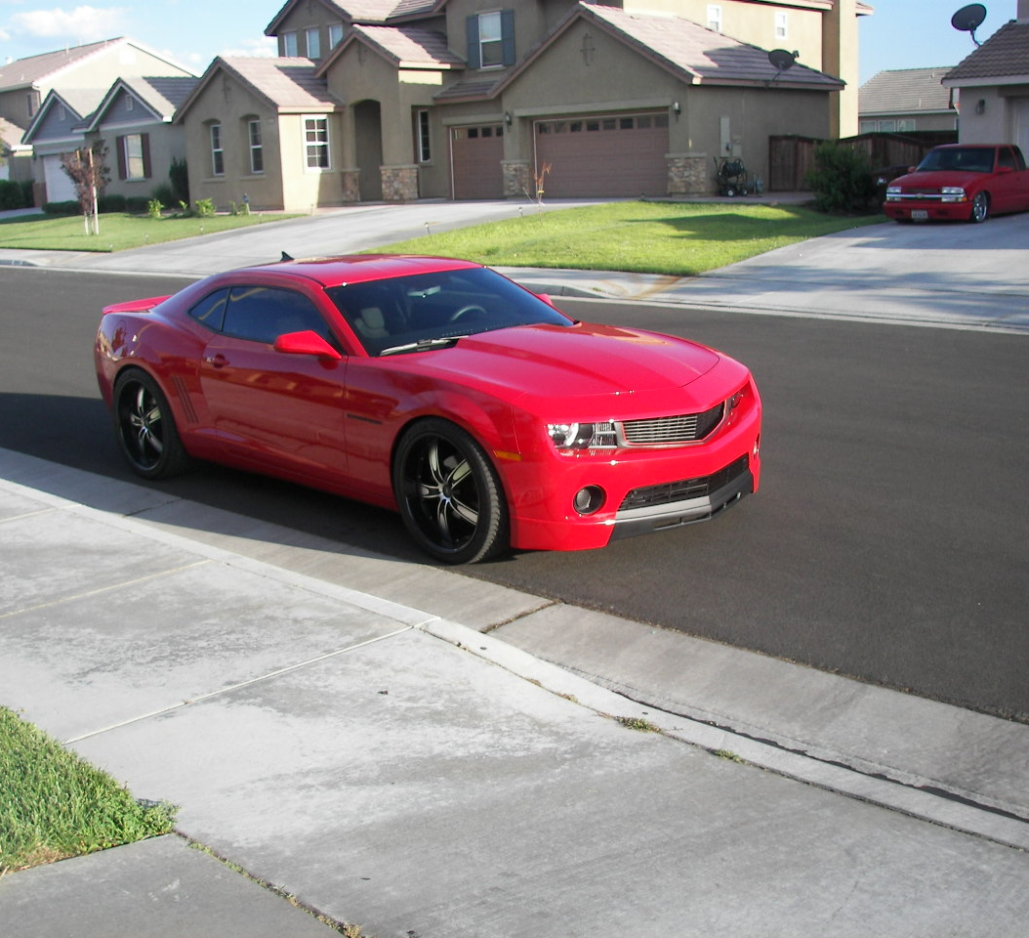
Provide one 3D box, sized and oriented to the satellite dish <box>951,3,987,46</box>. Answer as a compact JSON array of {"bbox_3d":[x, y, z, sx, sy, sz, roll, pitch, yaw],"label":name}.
[{"bbox_3d":[10.488,-10.263,30.000,0.820,0.940,0.680,4,15,25],"label":"satellite dish"}]

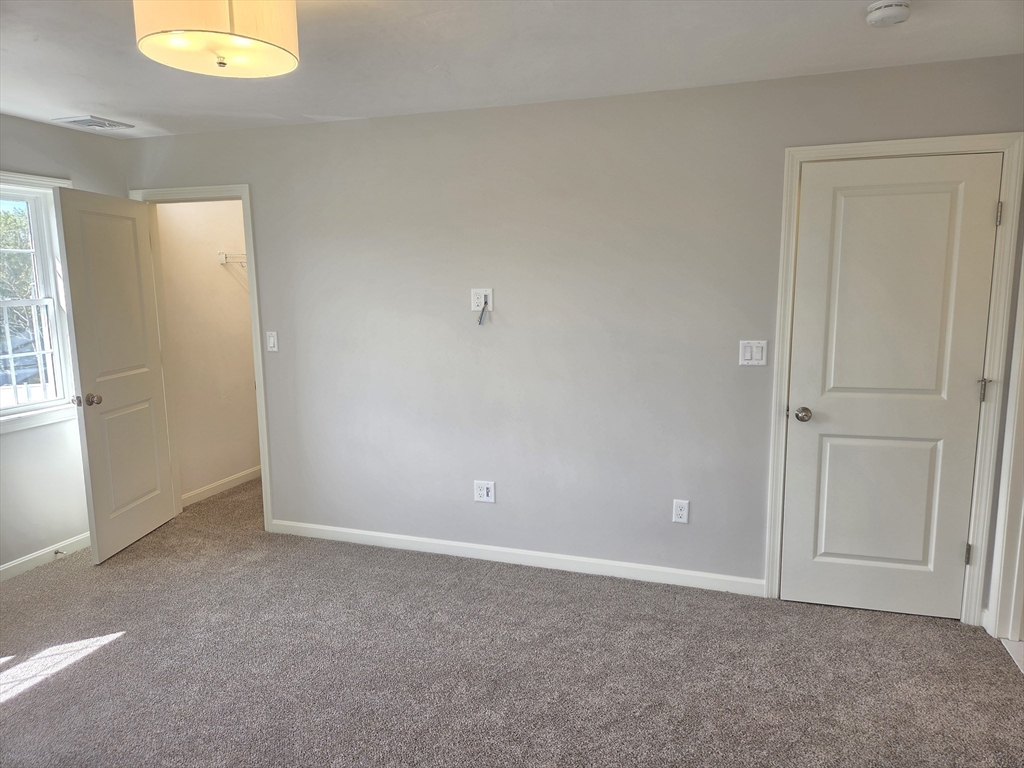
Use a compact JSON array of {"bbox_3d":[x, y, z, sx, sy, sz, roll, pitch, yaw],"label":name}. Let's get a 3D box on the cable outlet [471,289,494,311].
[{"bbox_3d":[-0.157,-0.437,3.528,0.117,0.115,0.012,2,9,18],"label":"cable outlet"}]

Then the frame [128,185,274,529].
[{"bbox_3d":[-1.882,-0.127,4.215,0.884,2.098,0.139,2,9,18],"label":"frame"}]

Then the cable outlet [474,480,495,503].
[{"bbox_3d":[-0.150,0.585,3.687,0.117,0.115,0.012,2,9,18],"label":"cable outlet"}]

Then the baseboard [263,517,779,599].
[{"bbox_3d":[-0.123,0.942,3.732,2.838,0.097,0.015,2,9,18],"label":"baseboard"}]

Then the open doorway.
[{"bbox_3d":[-1.881,-0.091,4.225,0.764,2.025,0.119,2,9,18],"label":"open doorway"}]

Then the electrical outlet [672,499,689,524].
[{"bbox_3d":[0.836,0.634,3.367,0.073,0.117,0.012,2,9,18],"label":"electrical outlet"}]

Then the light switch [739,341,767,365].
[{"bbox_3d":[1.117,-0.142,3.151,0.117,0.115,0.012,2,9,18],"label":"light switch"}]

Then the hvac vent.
[{"bbox_3d":[-2.243,-1.393,3.651,0.275,0.020,0.281,2,9,18],"label":"hvac vent"}]

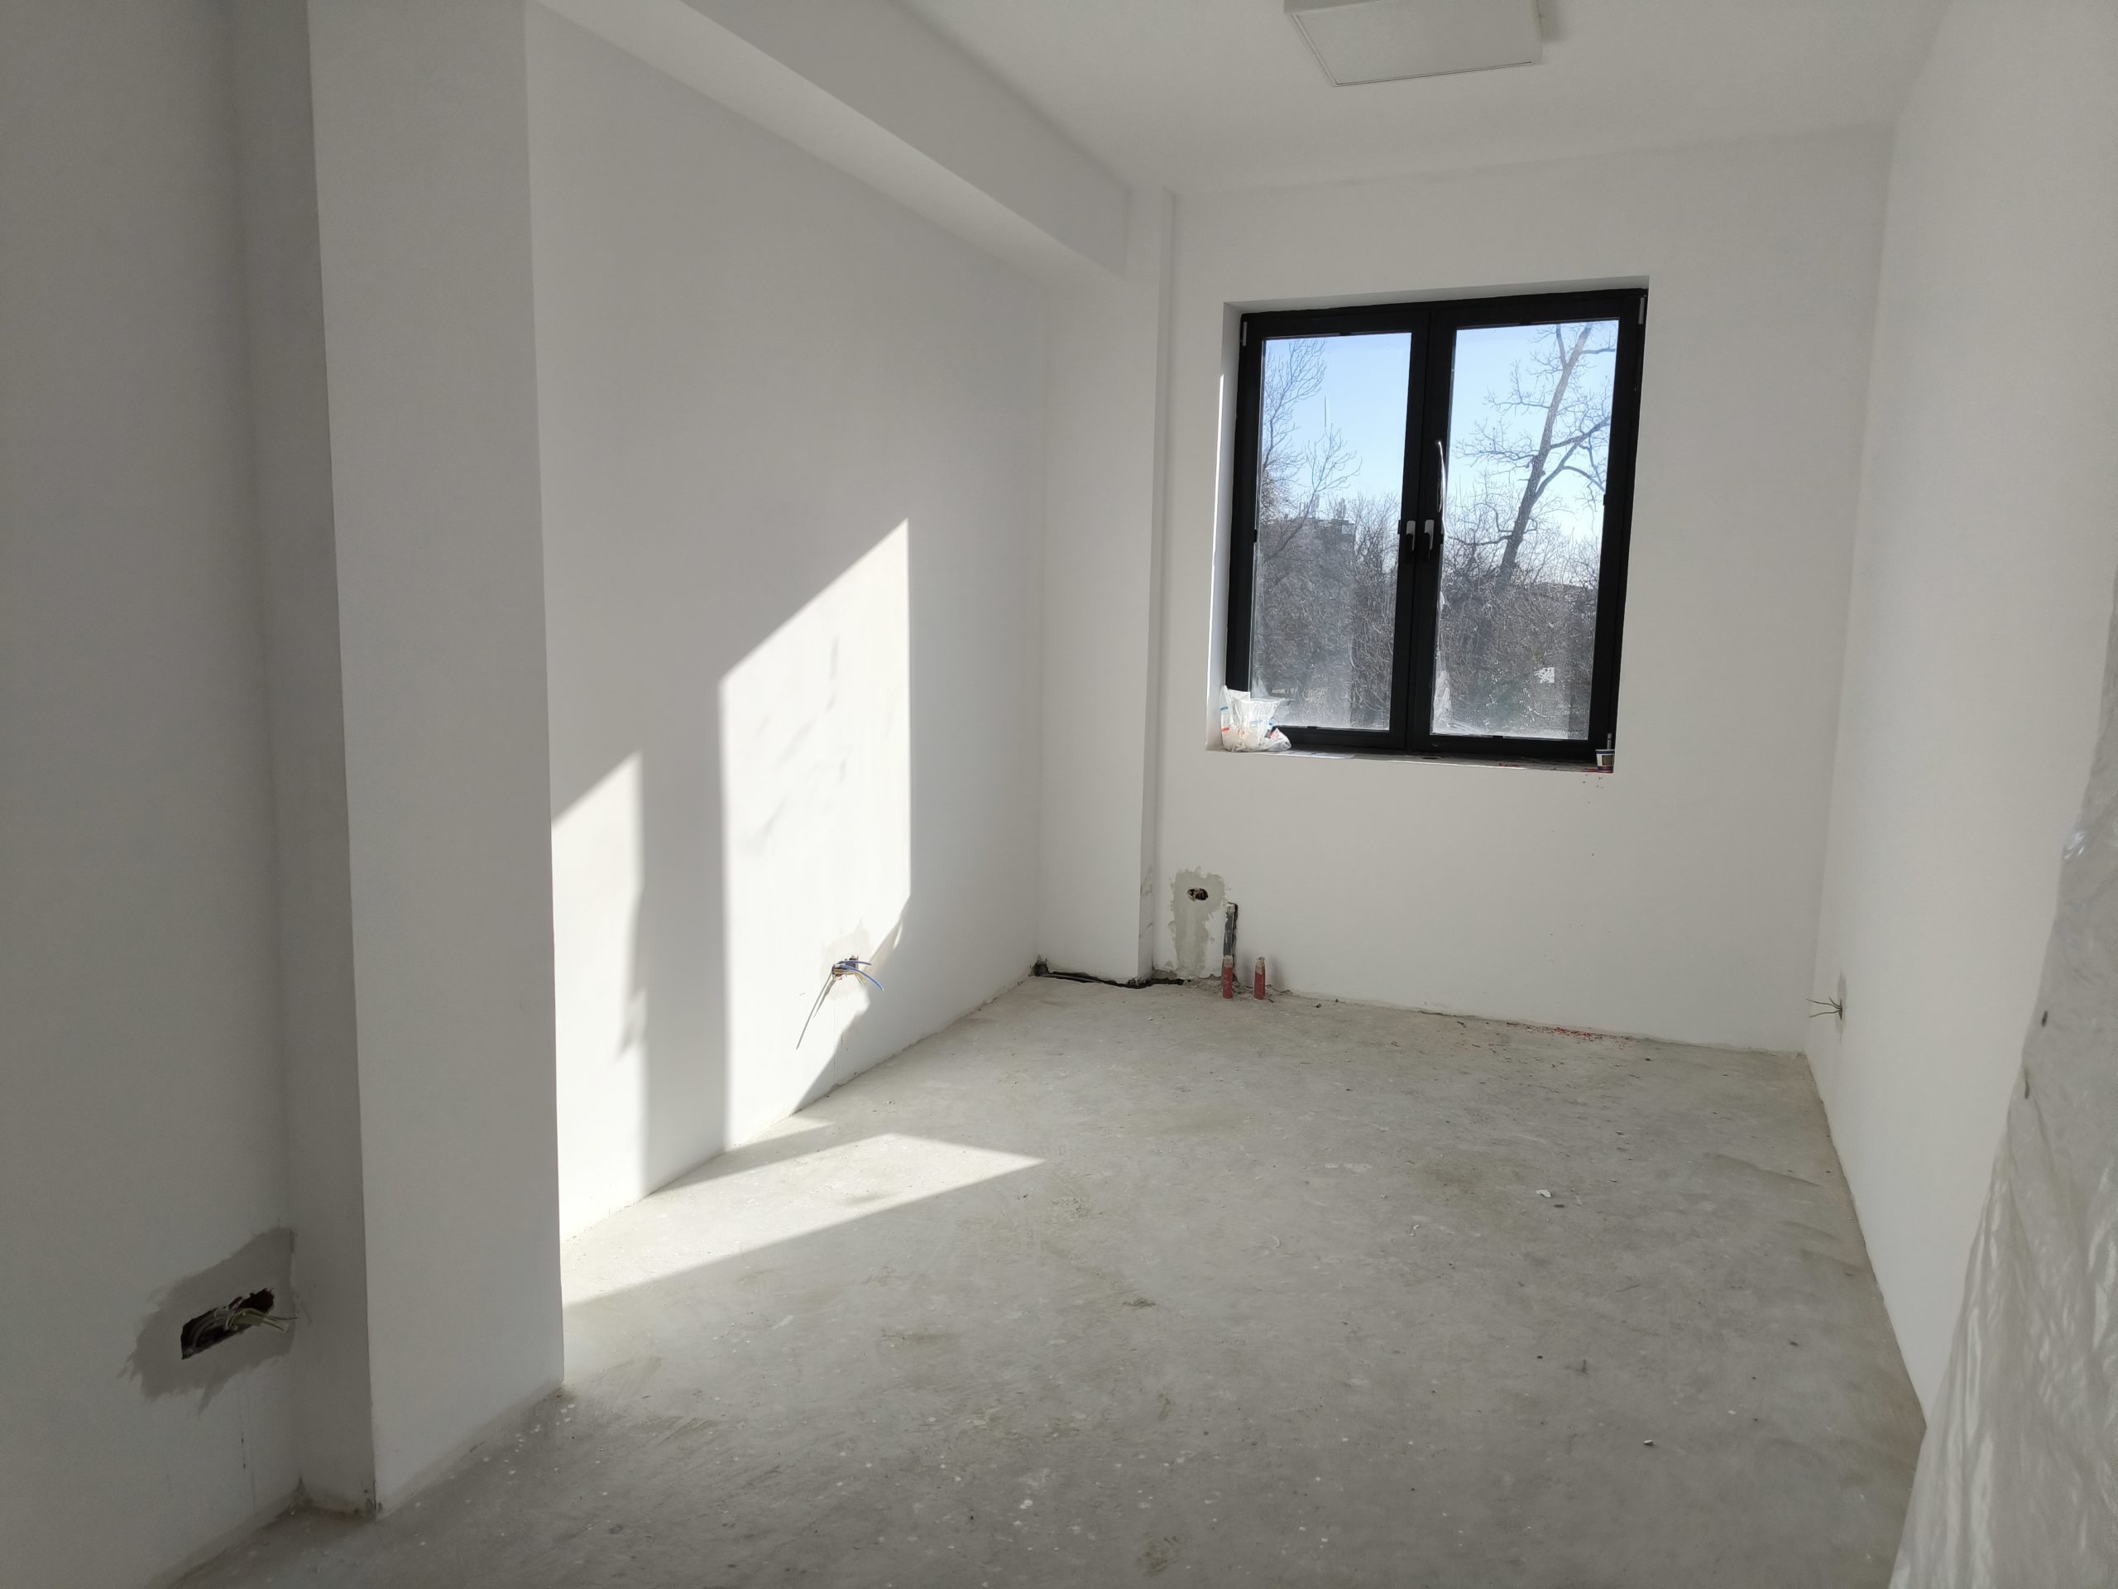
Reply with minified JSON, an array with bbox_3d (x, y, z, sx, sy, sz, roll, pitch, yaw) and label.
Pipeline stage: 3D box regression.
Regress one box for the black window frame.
[{"bbox_3d":[1.376,-0.983,5.537,1.461,1.662,0.080,4,8,22],"label":"black window frame"}]

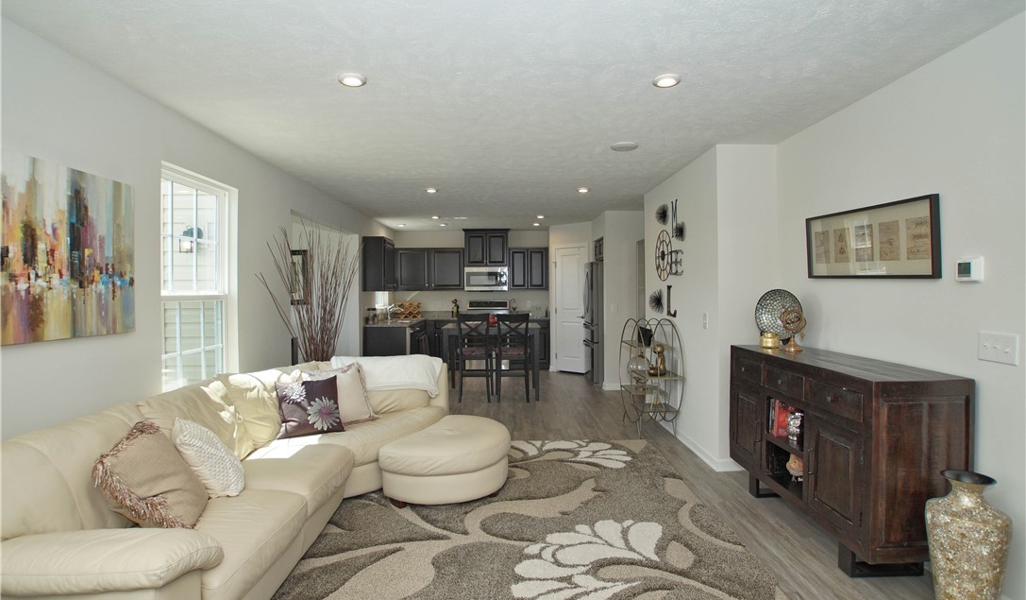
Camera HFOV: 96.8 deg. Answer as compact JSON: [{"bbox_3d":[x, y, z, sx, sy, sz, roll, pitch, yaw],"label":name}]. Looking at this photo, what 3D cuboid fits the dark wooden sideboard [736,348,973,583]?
[{"bbox_3d":[1.762,0.815,2.595,0.450,0.963,1.265,0,1,-1],"label":"dark wooden sideboard"}]

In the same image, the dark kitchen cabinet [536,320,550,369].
[{"bbox_3d":[0.283,0.750,7.983,0.630,0.876,0.600,0,1,-1],"label":"dark kitchen cabinet"}]

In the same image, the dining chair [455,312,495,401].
[{"bbox_3d":[-0.464,0.706,5.731,0.435,1.075,0.480,0,1,-1],"label":"dining chair"}]

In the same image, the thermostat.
[{"bbox_3d":[1.986,-0.131,1.989,0.032,0.103,0.105,0,1,-1],"label":"thermostat"}]

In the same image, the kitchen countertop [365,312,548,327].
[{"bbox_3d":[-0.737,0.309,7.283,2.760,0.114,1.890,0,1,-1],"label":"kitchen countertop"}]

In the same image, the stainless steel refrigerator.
[{"bbox_3d":[1.502,0.331,6.760,0.800,1.750,0.880,0,1,-1],"label":"stainless steel refrigerator"}]

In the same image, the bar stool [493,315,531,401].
[{"bbox_3d":[0.001,0.720,5.809,0.435,1.085,0.530,0,1,-1],"label":"bar stool"}]

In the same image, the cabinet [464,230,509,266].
[{"bbox_3d":[-0.468,-0.894,8.035,0.775,0.650,0.350,0,1,-1],"label":"cabinet"}]

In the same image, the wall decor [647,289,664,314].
[{"bbox_3d":[1.452,0.018,4.667,0.120,0.250,0.250,0,1,-1],"label":"wall decor"}]

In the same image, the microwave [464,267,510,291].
[{"bbox_3d":[-0.461,-0.355,8.025,0.760,0.418,0.390,0,1,-1],"label":"microwave"}]

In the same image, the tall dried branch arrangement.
[{"bbox_3d":[-1.753,0.330,4.110,0.850,1.950,0.850,0,1,-1],"label":"tall dried branch arrangement"}]

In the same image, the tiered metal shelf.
[{"bbox_3d":[1.355,0.725,4.541,0.360,1.100,0.960,0,1,-1],"label":"tiered metal shelf"}]

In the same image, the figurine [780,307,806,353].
[{"bbox_3d":[1.810,0.185,2.925,0.160,0.287,0.130,0,1,28],"label":"figurine"}]

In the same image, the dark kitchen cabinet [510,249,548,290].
[{"bbox_3d":[0.267,-0.533,8.066,0.680,0.762,0.320,0,1,-1],"label":"dark kitchen cabinet"}]

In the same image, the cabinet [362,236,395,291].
[{"bbox_3d":[-1.951,-0.506,6.665,0.305,0.760,0.600,0,1,-1],"label":"cabinet"}]

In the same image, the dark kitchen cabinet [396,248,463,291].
[{"bbox_3d":[-1.453,-0.520,8.045,1.200,0.762,0.320,0,1,-1],"label":"dark kitchen cabinet"}]

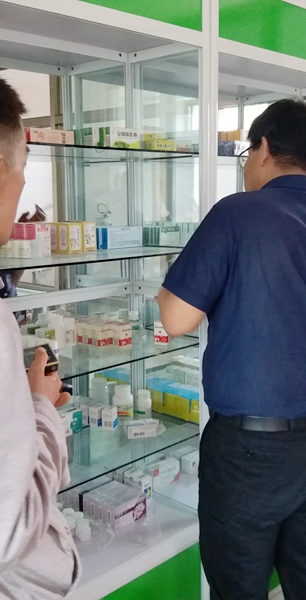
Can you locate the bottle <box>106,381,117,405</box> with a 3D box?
[{"bbox_3d":[-0.138,0.325,2.213,0.048,0.084,0.048,-1,9,0],"label":"bottle"}]

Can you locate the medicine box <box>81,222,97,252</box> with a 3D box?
[{"bbox_3d":[-0.199,-0.188,1.911,0.049,0.085,0.056,9,13,44],"label":"medicine box"}]

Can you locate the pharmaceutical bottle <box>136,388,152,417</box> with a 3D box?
[{"bbox_3d":[-0.033,0.339,2.120,0.048,0.084,0.048,-1,9,0],"label":"pharmaceutical bottle"}]

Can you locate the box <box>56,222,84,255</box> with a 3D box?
[{"bbox_3d":[-0.217,-0.159,1.677,0.057,0.077,0.045,7,12,44],"label":"box"}]

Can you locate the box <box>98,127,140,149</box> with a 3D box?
[{"bbox_3d":[-0.082,-0.389,1.586,0.043,0.053,0.098,7,12,44],"label":"box"}]

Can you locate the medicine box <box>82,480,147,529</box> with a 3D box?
[{"bbox_3d":[-0.110,0.582,1.842,0.138,0.064,0.121,7,12,44],"label":"medicine box"}]

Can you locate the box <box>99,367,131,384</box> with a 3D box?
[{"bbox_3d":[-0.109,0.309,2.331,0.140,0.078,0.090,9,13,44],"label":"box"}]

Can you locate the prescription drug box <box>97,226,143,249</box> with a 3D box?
[{"bbox_3d":[-0.094,-0.176,1.841,0.049,0.059,0.132,7,12,44],"label":"prescription drug box"}]

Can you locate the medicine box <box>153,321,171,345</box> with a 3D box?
[{"bbox_3d":[0.028,0.088,1.780,0.039,0.061,0.036,2,9,19],"label":"medicine box"}]

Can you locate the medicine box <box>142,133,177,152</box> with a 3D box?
[{"bbox_3d":[0.017,-0.403,1.702,0.045,0.044,0.086,7,12,44],"label":"medicine box"}]

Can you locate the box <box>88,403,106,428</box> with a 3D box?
[{"bbox_3d":[-0.176,0.363,2.035,0.043,0.067,0.030,9,13,44],"label":"box"}]

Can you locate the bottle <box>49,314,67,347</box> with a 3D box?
[{"bbox_3d":[-0.277,0.091,1.879,0.049,0.094,0.049,-1,9,0],"label":"bottle"}]

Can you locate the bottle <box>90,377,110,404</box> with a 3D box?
[{"bbox_3d":[-0.187,0.320,2.192,0.065,0.101,0.065,9,13,44],"label":"bottle"}]

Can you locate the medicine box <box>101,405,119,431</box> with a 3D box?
[{"bbox_3d":[-0.120,0.338,1.853,0.033,0.060,0.041,2,9,22],"label":"medicine box"}]

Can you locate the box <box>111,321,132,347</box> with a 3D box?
[{"bbox_3d":[-0.088,0.093,1.763,0.036,0.062,0.045,7,12,44],"label":"box"}]

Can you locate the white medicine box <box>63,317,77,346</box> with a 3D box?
[{"bbox_3d":[-0.247,0.094,1.908,0.037,0.079,0.039,9,13,44],"label":"white medicine box"}]

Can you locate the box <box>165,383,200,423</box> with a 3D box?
[{"bbox_3d":[0.113,0.315,1.936,0.127,0.072,0.068,7,12,44],"label":"box"}]

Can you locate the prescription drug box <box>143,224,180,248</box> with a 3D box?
[{"bbox_3d":[0.029,-0.214,2.136,0.076,0.060,0.099,9,13,44],"label":"prescription drug box"}]

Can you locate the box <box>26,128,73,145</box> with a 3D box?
[{"bbox_3d":[-0.233,-0.353,1.421,0.042,0.036,0.120,7,12,44],"label":"box"}]

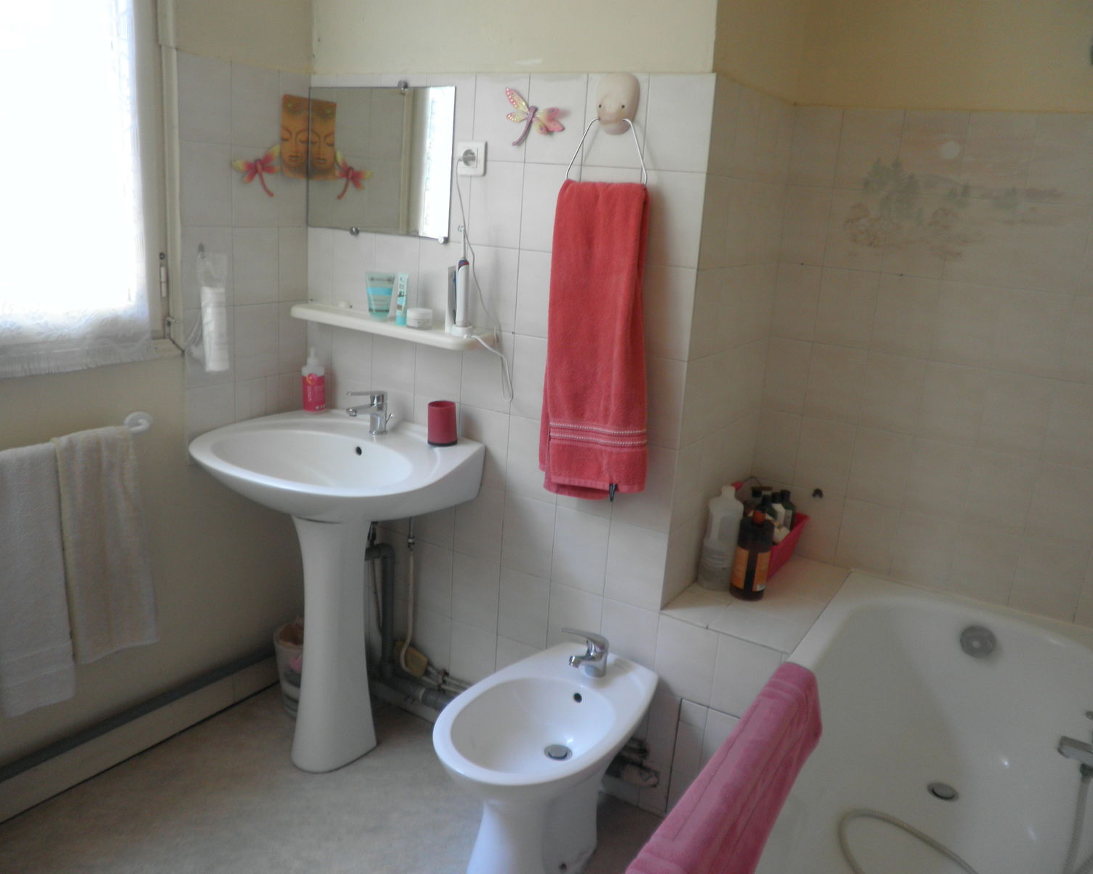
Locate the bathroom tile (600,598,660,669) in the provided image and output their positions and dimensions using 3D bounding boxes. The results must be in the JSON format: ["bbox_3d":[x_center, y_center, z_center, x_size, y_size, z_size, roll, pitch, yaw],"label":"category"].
[{"bbox_3d":[0.200,0.498,2.126,0.149,0.200,0.010,12,17,29],"label":"bathroom tile"}]

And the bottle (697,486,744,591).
[{"bbox_3d":[0.450,0.254,2.246,0.095,0.260,0.081,7,15,12],"label":"bottle"}]

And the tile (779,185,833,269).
[{"bbox_3d":[0.679,-0.550,2.289,0.118,0.200,0.010,12,17,29],"label":"tile"}]

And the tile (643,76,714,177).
[{"bbox_3d":[0.276,-0.651,1.811,0.149,0.194,0.010,12,17,29],"label":"tile"}]

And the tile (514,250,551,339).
[{"bbox_3d":[-0.003,-0.335,2.088,0.150,0.200,0.010,12,17,28],"label":"tile"}]

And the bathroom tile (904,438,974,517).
[{"bbox_3d":[1.007,0.106,2.243,0.149,0.200,0.010,12,17,29],"label":"bathroom tile"}]

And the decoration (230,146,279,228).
[{"bbox_3d":[-0.720,-0.621,2.190,0.020,0.190,0.151,12,17,29],"label":"decoration"}]

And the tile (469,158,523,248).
[{"bbox_3d":[-0.118,-0.559,2.112,0.148,0.201,0.010,12,17,28],"label":"tile"}]

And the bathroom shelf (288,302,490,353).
[{"bbox_3d":[-0.406,-0.285,2.223,0.578,0.034,0.136,13,18,28],"label":"bathroom shelf"}]

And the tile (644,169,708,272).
[{"bbox_3d":[0.265,-0.465,1.861,0.149,0.200,0.010,12,17,29],"label":"tile"}]

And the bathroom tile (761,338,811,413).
[{"bbox_3d":[0.652,-0.168,2.377,0.122,0.200,0.010,13,18,31],"label":"bathroom tile"}]

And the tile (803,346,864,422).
[{"bbox_3d":[0.773,-0.141,2.337,0.150,0.200,0.010,12,17,28],"label":"tile"}]

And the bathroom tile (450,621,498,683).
[{"bbox_3d":[-0.204,0.614,2.421,0.148,0.201,0.010,12,17,28],"label":"bathroom tile"}]

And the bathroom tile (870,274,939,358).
[{"bbox_3d":[0.930,-0.312,2.264,0.148,0.201,0.010,12,17,28],"label":"bathroom tile"}]

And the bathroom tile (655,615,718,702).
[{"bbox_3d":[0.330,0.530,2.081,0.150,0.200,0.010,12,17,28],"label":"bathroom tile"}]

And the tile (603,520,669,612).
[{"bbox_3d":[0.215,0.308,2.100,0.150,0.200,0.010,12,17,28],"label":"tile"}]

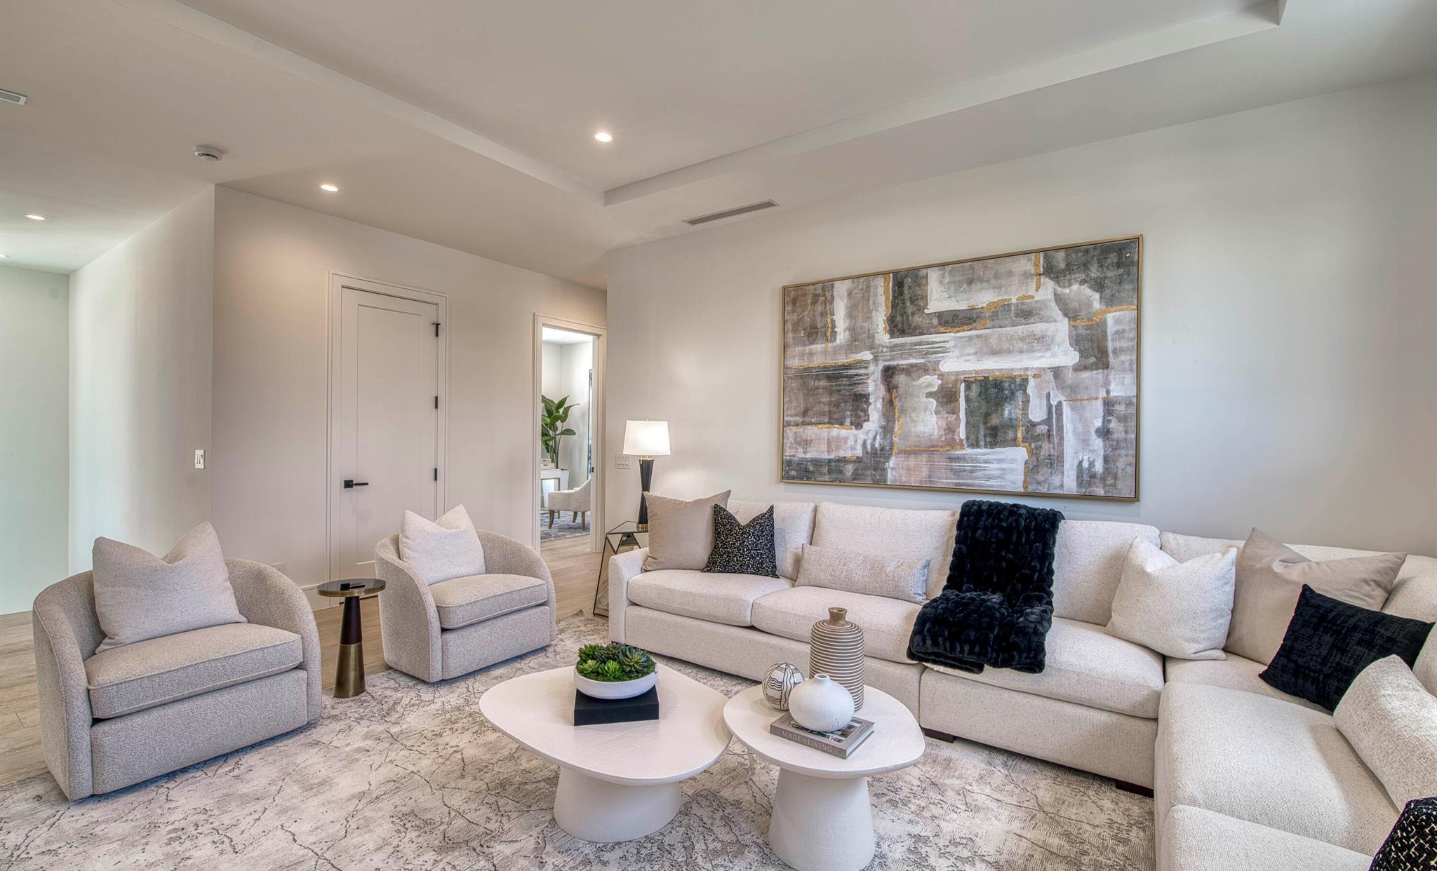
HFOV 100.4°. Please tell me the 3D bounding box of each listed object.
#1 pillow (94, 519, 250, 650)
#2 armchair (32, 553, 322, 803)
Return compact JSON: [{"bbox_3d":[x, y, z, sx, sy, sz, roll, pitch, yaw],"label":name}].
[{"bbox_3d":[-2.456,0.648,2.680,0.180,0.460,0.500,-23,-12,31],"label":"pillow"},{"bbox_3d":[-2.425,0.969,2.690,0.870,0.710,0.820,1,0,34],"label":"armchair"}]

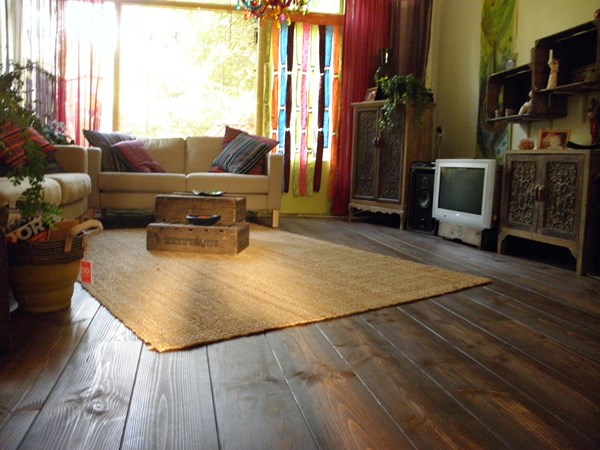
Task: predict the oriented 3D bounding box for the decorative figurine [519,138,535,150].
[{"bbox_3d":[1.496,-0.530,3.205,0.095,0.078,0.100,0,7,-13],"label":"decorative figurine"}]

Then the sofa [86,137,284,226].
[{"bbox_3d":[-1.054,-0.427,4.561,1.635,0.800,0.930,0,7,-13],"label":"sofa"}]

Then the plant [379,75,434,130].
[{"bbox_3d":[0.987,-1.110,4.573,0.380,0.500,0.440,-3,8,-32],"label":"plant"}]

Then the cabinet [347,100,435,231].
[{"bbox_3d":[0.892,-0.584,4.811,0.370,1.155,0.790,-3,8,-32],"label":"cabinet"}]

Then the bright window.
[{"bbox_3d":[-1.121,-1.513,4.981,1.404,1.337,0.080,0,7,-13],"label":"bright window"}]

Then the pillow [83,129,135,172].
[{"bbox_3d":[-1.705,-0.659,4.378,0.470,0.420,0.160,-3,-10,-33],"label":"pillow"}]

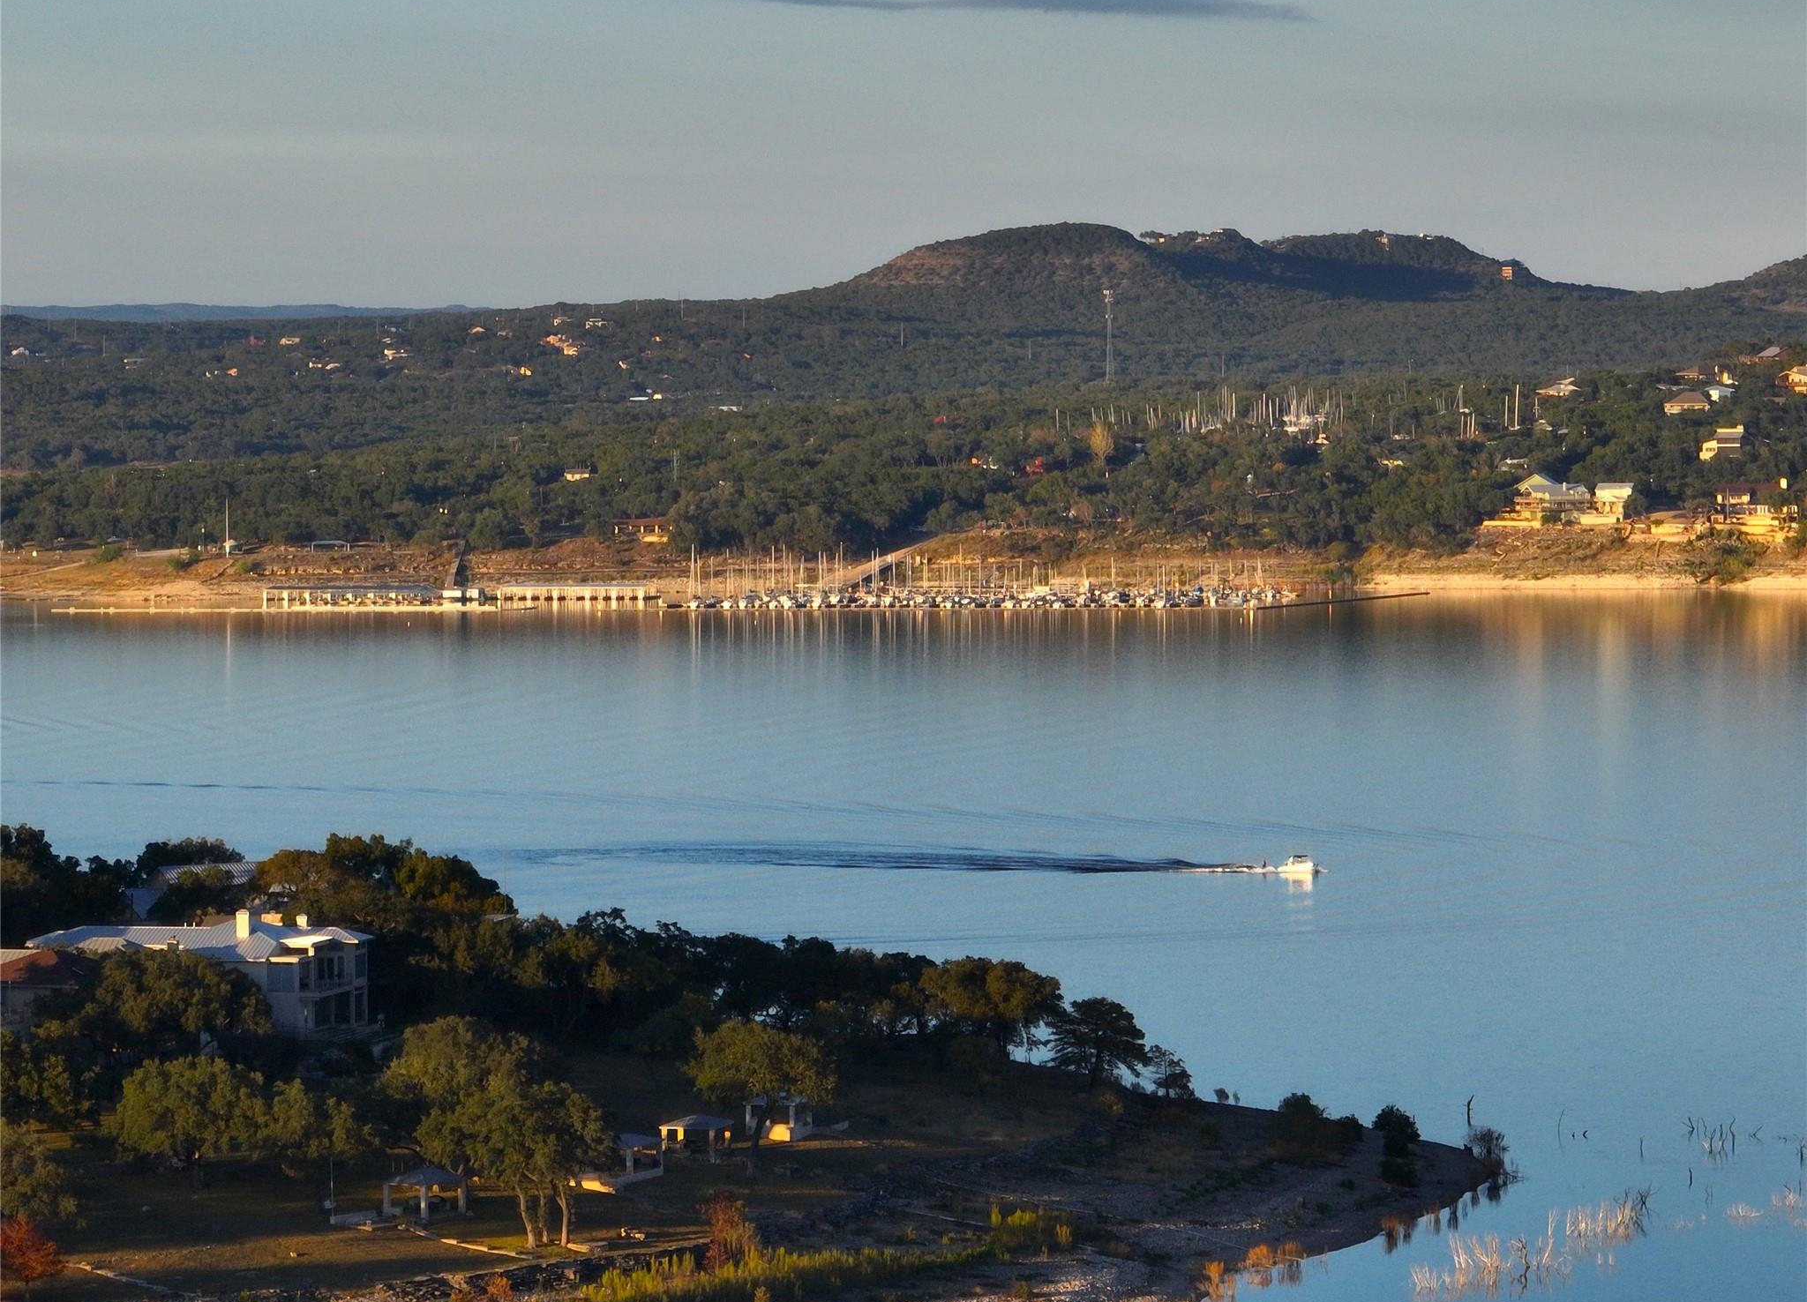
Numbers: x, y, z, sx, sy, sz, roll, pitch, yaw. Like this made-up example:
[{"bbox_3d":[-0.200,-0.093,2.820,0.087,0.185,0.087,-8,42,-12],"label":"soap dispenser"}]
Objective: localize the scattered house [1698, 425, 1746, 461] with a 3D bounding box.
[{"bbox_3d":[240.850,-60.990,2470.000,12.200,10.400,10.000,0,2,11],"label":"scattered house"}]

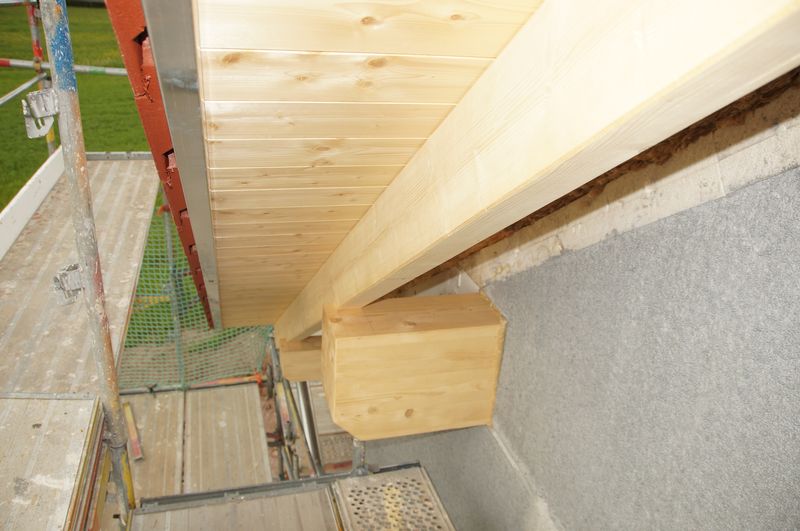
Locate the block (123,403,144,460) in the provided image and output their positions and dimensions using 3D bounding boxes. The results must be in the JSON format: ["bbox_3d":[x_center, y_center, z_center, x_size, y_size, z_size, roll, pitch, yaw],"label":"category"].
[{"bbox_3d":[-2.044,1.261,4.579,0.048,0.031,0.672,-9,27,-28],"label":"block"}]

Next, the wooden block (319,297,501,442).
[{"bbox_3d":[0.027,0.301,1.797,0.489,0.352,0.201,-3,25,-17],"label":"wooden block"}]

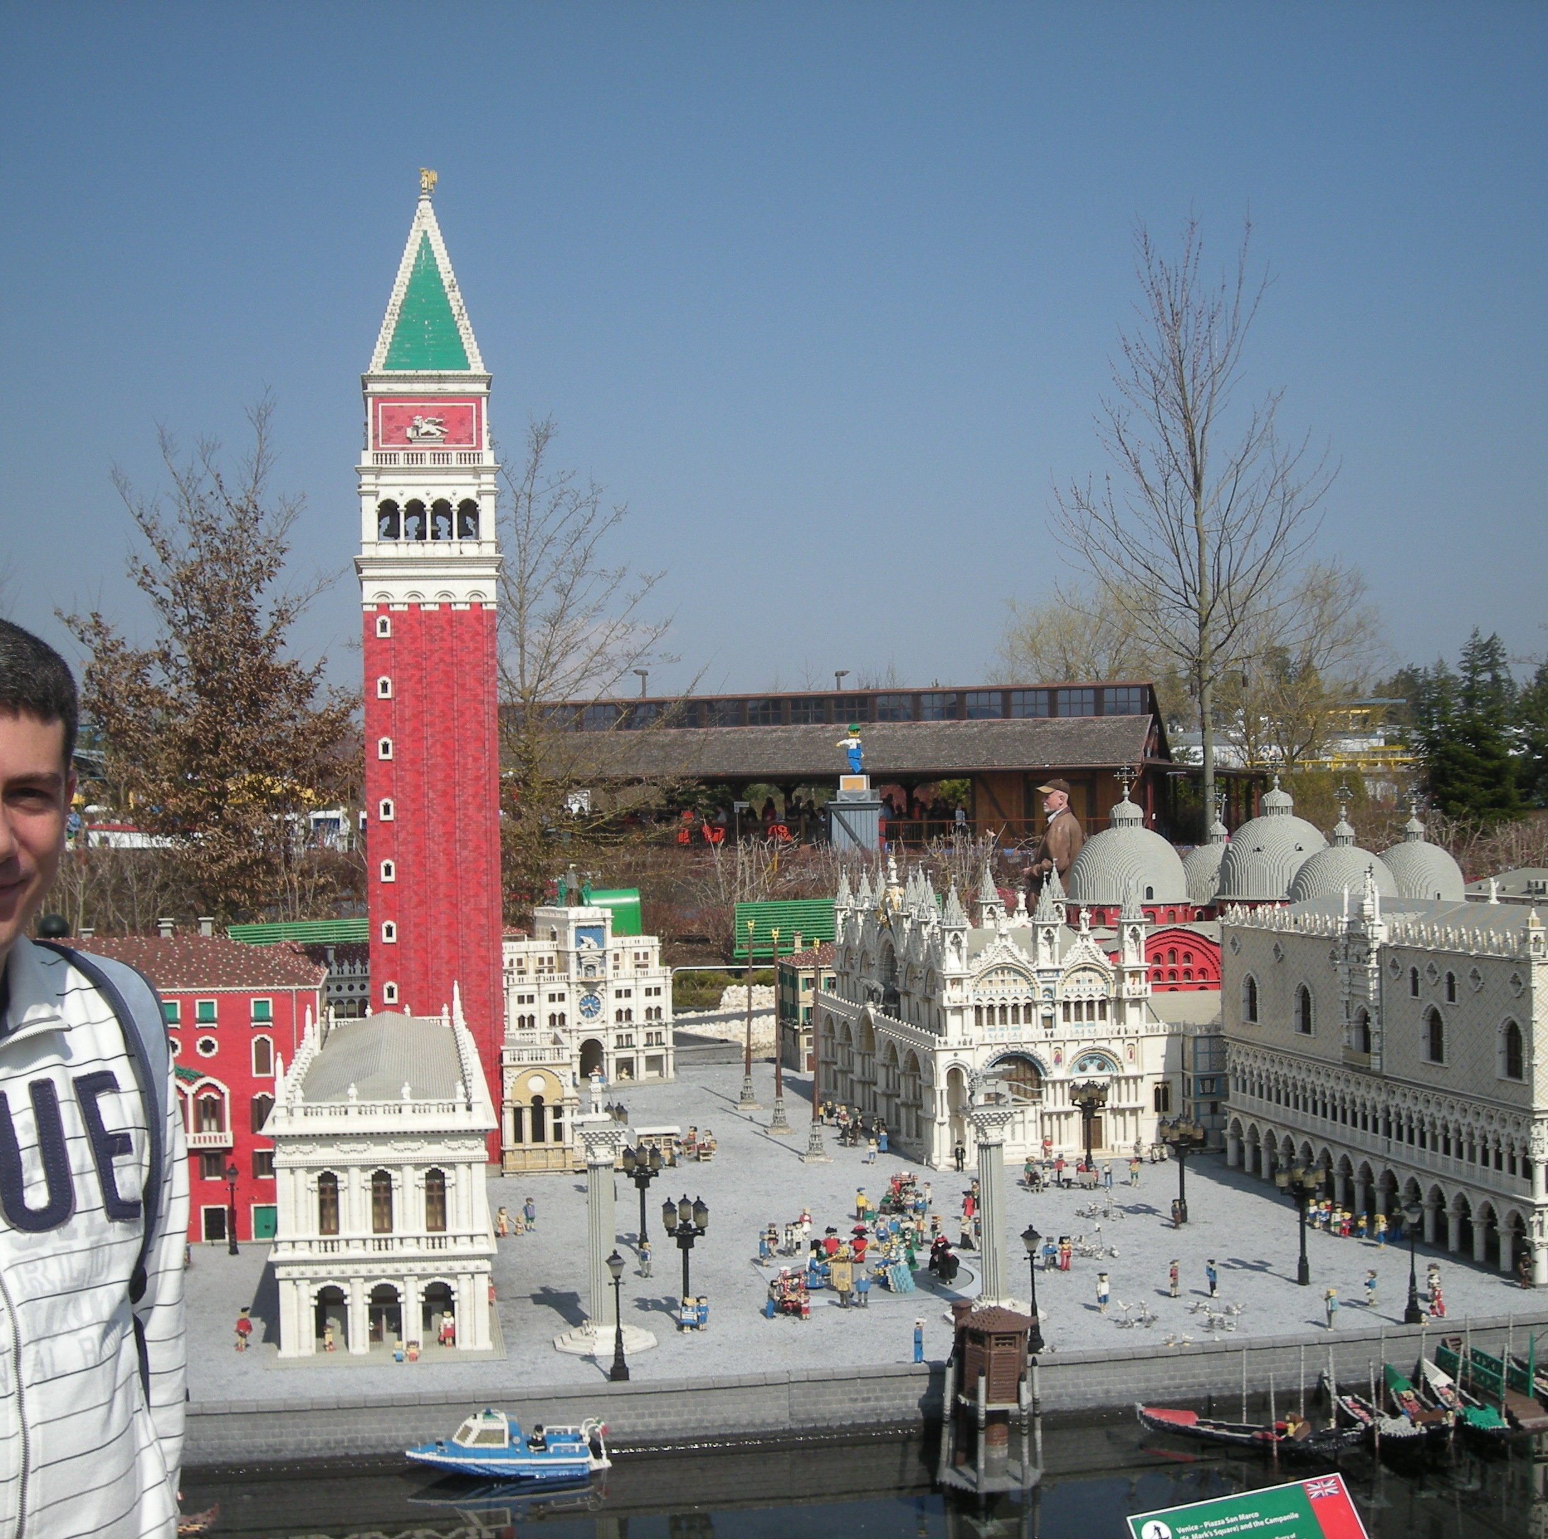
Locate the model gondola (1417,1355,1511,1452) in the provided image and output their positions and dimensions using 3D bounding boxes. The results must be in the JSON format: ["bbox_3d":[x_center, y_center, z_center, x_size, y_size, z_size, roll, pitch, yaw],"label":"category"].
[{"bbox_3d":[1.676,1.535,5.053,0.090,0.115,0.475,-1,-1,-8],"label":"model gondola"}]

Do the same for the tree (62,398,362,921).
[{"bbox_3d":[-6.076,-0.982,22.500,3.400,6.100,3.300,-1,-1,0],"label":"tree"}]

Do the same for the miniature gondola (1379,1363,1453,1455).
[{"bbox_3d":[1.476,1.465,4.770,0.085,0.100,0.460,-1,-1,2],"label":"miniature gondola"}]

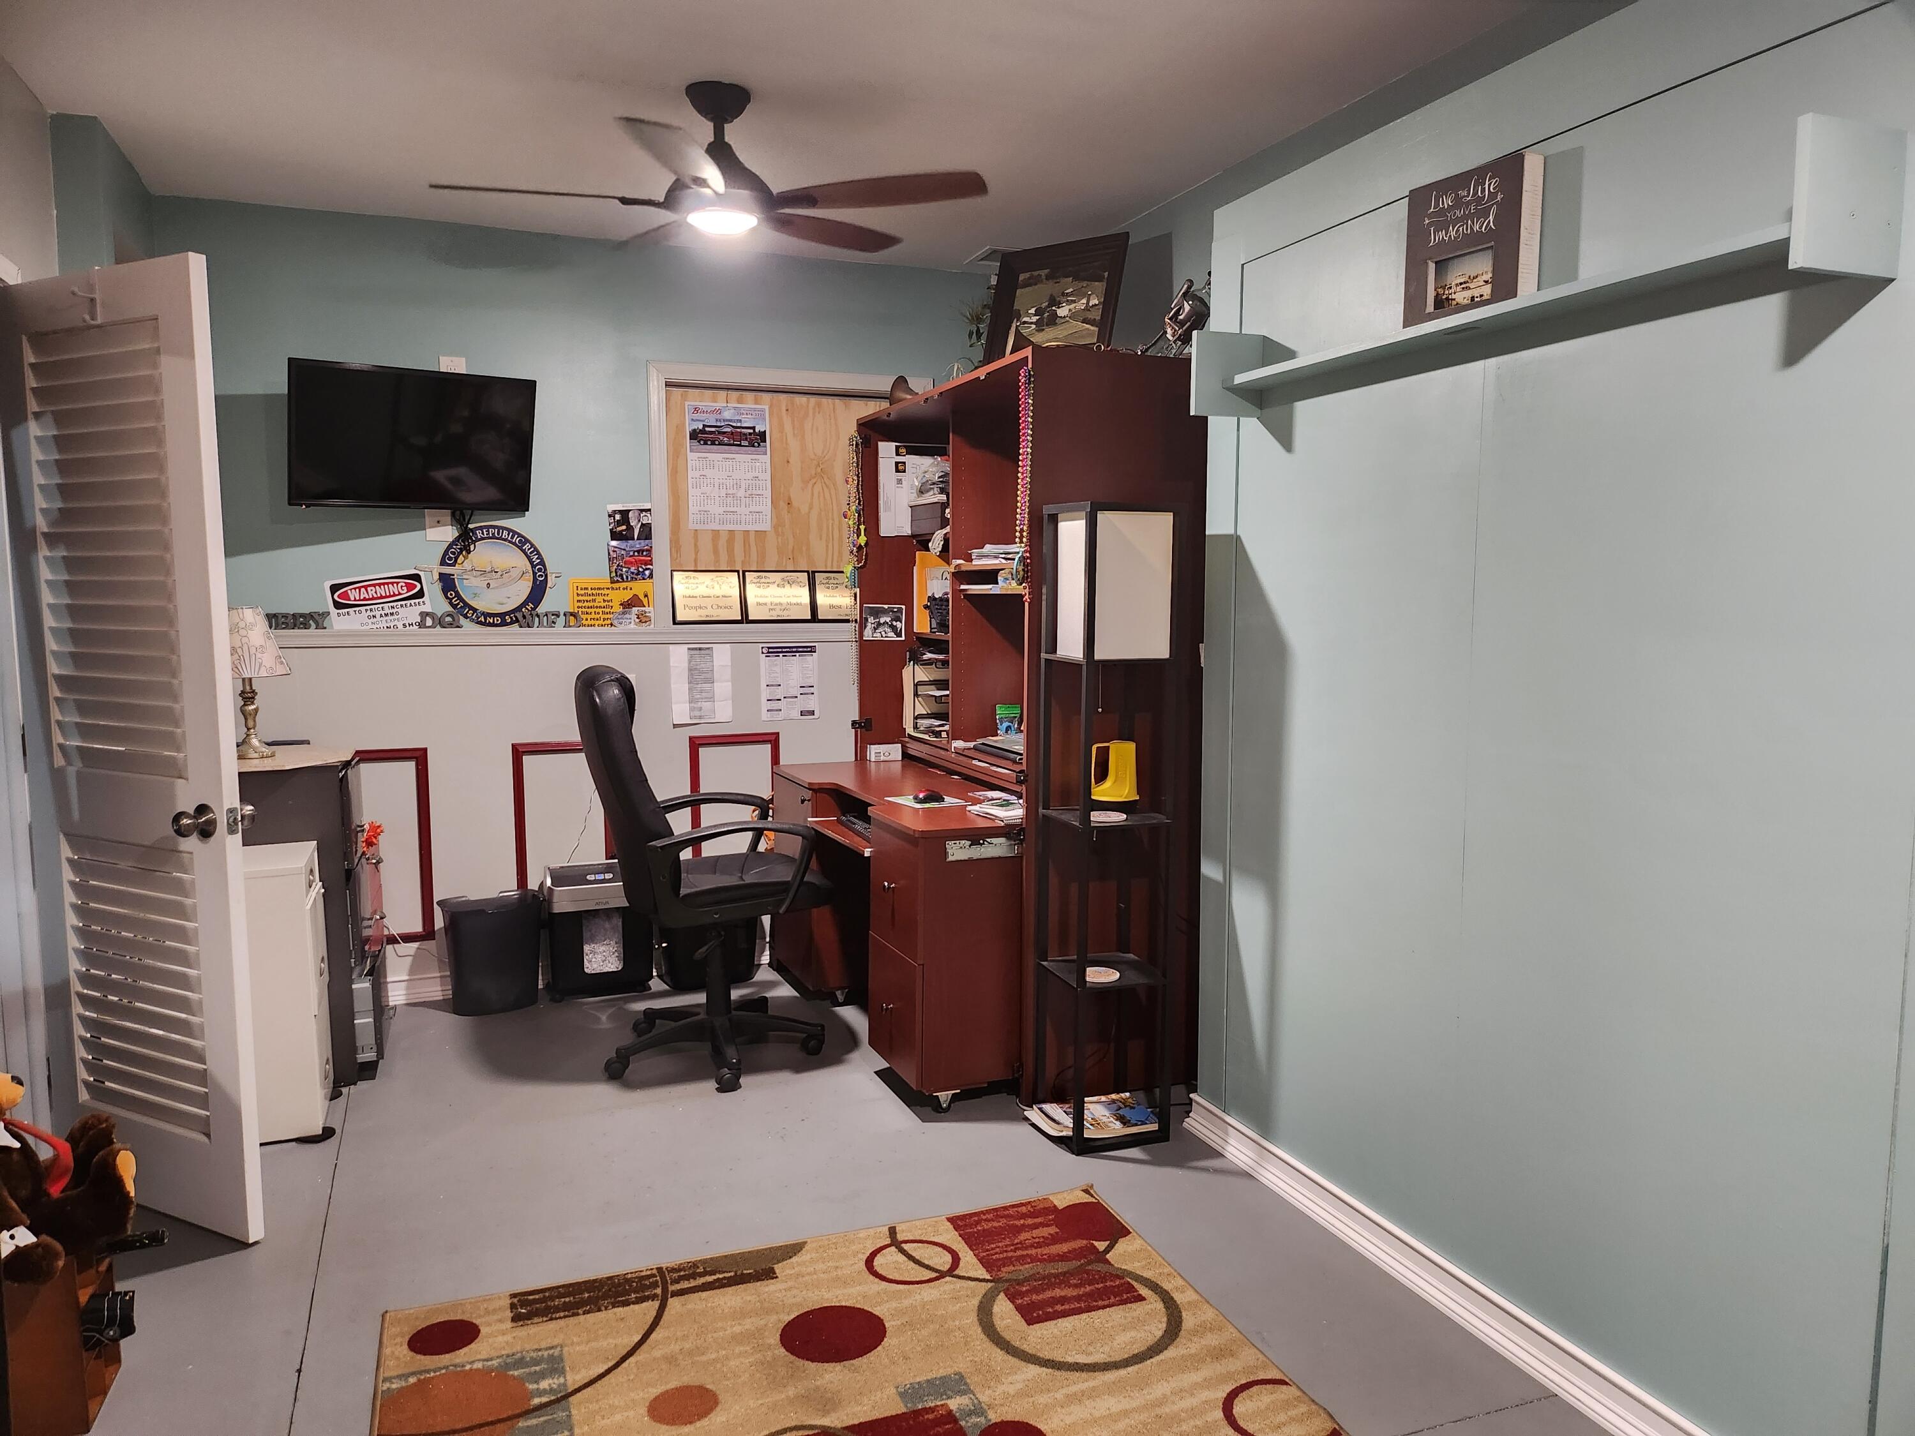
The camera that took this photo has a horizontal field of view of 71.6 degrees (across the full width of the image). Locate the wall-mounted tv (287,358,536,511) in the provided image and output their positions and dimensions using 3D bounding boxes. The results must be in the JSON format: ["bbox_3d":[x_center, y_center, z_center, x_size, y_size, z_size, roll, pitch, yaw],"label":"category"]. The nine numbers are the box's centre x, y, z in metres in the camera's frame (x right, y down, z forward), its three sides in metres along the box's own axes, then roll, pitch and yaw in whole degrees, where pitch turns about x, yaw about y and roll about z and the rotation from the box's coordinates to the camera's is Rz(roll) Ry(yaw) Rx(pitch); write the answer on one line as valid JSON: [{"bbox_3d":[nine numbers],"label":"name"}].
[{"bbox_3d":[-1.705,-0.876,4.167,0.730,0.430,0.070,-5,22,-37],"label":"wall-mounted tv"}]

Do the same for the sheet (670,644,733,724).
[{"bbox_3d":[-0.913,-0.119,4.754,0.214,0.280,0.008,-2,6,-21],"label":"sheet"}]

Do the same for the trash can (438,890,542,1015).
[{"bbox_3d":[-1.557,0.787,4.438,0.325,0.370,0.235,-2,6,-21],"label":"trash can"}]

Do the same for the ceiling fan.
[{"bbox_3d":[-0.576,-1.344,3.217,1.280,0.335,1.280,-2,6,-21],"label":"ceiling fan"}]

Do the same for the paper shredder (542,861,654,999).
[{"bbox_3d":[-1.256,0.744,4.670,0.345,0.430,0.235,-2,6,-21],"label":"paper shredder"}]

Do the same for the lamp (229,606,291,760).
[{"bbox_3d":[-1.980,-0.101,3.701,0.220,0.430,0.220,-2,6,-21],"label":"lamp"}]

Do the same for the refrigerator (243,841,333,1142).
[{"bbox_3d":[-1.913,0.719,3.437,0.460,0.715,0.345,-2,6,-21],"label":"refrigerator"}]

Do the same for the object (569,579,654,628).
[{"bbox_3d":[-1.250,-0.401,4.797,0.305,0.205,0.010,-2,6,-21],"label":"object"}]

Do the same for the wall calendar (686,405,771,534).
[{"bbox_3d":[-0.811,-0.894,4.737,0.288,0.440,0.010,-2,6,-21],"label":"wall calendar"}]

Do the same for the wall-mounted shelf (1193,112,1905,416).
[{"bbox_3d":[0.881,-0.727,2.386,0.178,0.186,1.470,-2,6,-21],"label":"wall-mounted shelf"}]

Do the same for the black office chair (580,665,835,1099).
[{"bbox_3d":[-0.745,0.428,3.992,0.740,1.180,0.650,-3,6,-24],"label":"black office chair"}]

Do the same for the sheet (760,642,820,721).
[{"bbox_3d":[-0.631,-0.135,4.997,0.216,0.279,0.005,-2,6,-21],"label":"sheet"}]

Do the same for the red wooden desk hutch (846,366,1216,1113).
[{"bbox_3d":[0.200,-0.026,4.311,0.620,2.010,1.505,-2,6,-21],"label":"red wooden desk hutch"}]

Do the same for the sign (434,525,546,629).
[{"bbox_3d":[-1.554,-0.478,4.456,0.360,0.345,0.025,-2,3,-21],"label":"sign"}]

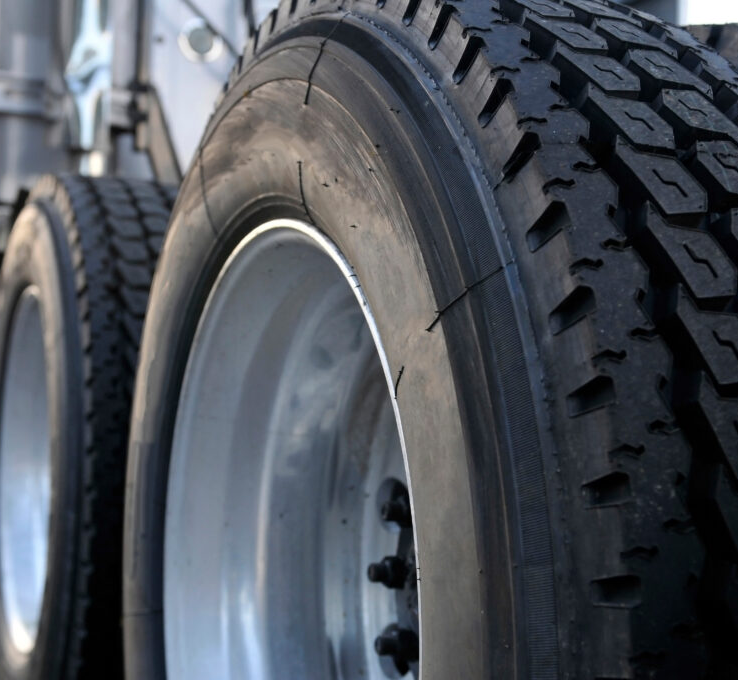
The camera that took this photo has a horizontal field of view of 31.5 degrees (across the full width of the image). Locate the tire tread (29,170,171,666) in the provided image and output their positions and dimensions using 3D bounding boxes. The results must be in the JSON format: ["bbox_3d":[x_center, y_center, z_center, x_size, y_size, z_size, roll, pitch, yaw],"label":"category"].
[{"bbox_3d":[-0.503,0.239,2.370,0.285,1.040,1.040,2,-2,-23],"label":"tire tread"}]

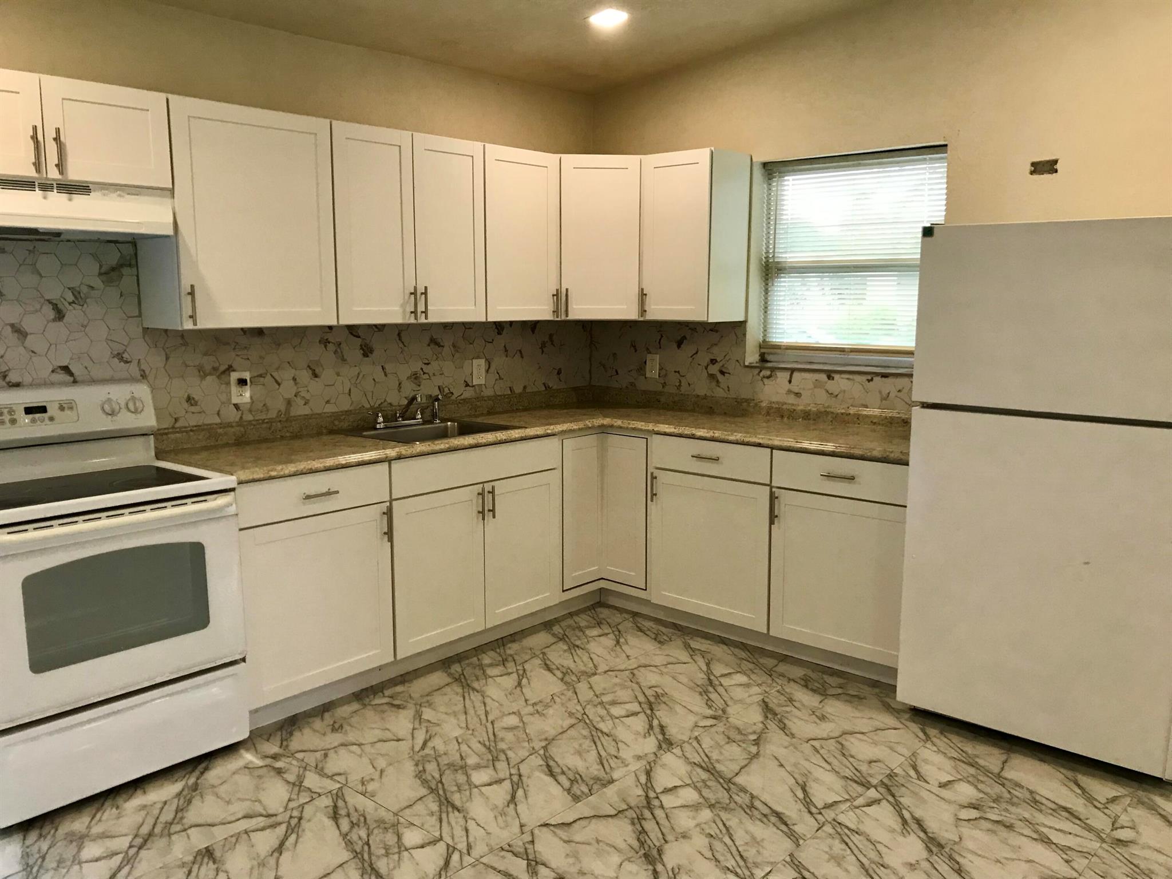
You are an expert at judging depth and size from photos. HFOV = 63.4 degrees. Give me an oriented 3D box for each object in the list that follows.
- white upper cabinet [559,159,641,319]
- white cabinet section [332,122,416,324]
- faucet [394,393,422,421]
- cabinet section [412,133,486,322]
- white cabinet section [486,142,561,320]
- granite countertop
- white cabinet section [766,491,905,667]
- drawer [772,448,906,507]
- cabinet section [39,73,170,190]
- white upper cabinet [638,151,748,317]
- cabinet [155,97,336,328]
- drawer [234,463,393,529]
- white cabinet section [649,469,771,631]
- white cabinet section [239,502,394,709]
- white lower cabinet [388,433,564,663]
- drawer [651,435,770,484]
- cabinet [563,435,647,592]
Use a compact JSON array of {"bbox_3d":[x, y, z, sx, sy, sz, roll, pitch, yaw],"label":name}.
[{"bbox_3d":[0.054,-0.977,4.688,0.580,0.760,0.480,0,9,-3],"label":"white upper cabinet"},{"bbox_3d":[-0.940,-0.854,3.837,0.310,0.762,0.380,8,12,41],"label":"white cabinet section"},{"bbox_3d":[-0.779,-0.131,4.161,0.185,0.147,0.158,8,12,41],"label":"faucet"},{"bbox_3d":[-0.684,-0.896,4.120,0.310,0.762,0.387,8,12,41],"label":"cabinet section"},{"bbox_3d":[-0.407,-0.943,4.426,0.310,0.762,0.444,8,12,41],"label":"white cabinet section"},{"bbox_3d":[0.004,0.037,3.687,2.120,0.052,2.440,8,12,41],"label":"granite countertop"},{"bbox_3d":[1.166,0.495,3.889,0.605,0.623,0.570,8,12,41],"label":"white cabinet section"},{"bbox_3d":[1.126,0.111,3.761,0.600,0.151,0.500,8,12,41],"label":"drawer"},{"bbox_3d":[-1.606,-0.973,3.068,0.310,0.295,0.381,8,12,41],"label":"cabinet section"},{"bbox_3d":[0.515,-0.955,4.513,0.401,0.762,0.320,8,12,41],"label":"white upper cabinet"},{"bbox_3d":[-1.276,-0.798,3.481,0.320,0.762,0.613,8,12,41],"label":"cabinet"},{"bbox_3d":[-1.098,0.166,3.465,0.450,0.151,0.603,8,12,41],"label":"drawer"},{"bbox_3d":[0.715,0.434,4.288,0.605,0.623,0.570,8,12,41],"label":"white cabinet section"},{"bbox_3d":[-1.145,0.545,3.554,0.570,0.623,0.608,8,12,41],"label":"white cabinet section"},{"bbox_3d":[-0.643,0.414,4.074,0.620,0.830,0.900,8,12,41],"label":"white lower cabinet"},{"bbox_3d":[0.676,0.057,4.192,0.605,0.151,0.450,8,12,41],"label":"drawer"},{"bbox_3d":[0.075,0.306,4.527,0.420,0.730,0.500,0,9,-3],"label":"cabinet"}]

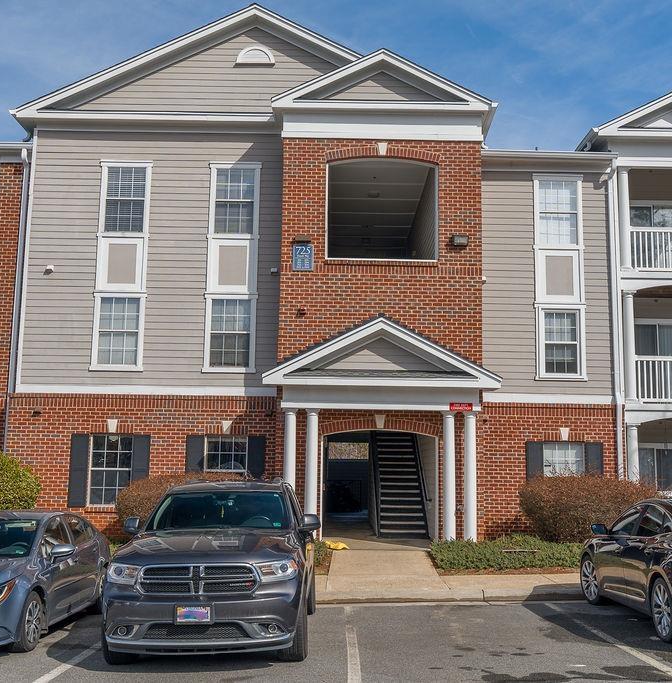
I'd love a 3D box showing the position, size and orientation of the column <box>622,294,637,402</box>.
[{"bbox_3d":[6.424,0.130,19.287,0.260,2.415,0.260,1,-9,0],"label":"column"}]

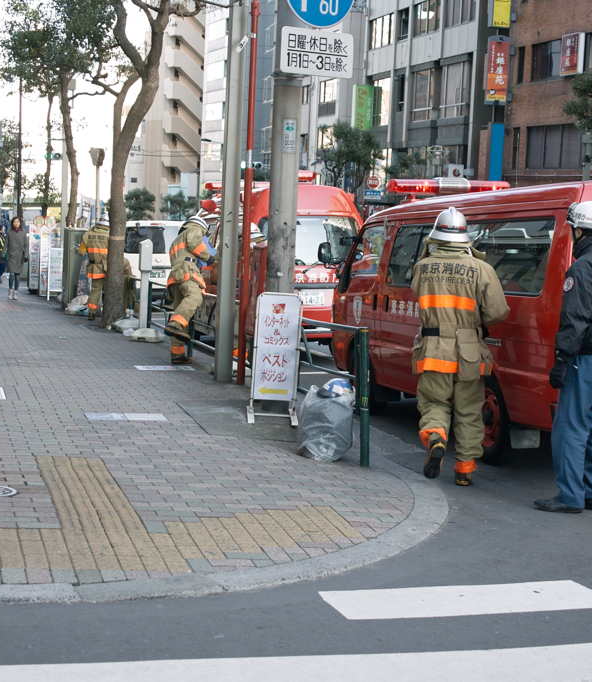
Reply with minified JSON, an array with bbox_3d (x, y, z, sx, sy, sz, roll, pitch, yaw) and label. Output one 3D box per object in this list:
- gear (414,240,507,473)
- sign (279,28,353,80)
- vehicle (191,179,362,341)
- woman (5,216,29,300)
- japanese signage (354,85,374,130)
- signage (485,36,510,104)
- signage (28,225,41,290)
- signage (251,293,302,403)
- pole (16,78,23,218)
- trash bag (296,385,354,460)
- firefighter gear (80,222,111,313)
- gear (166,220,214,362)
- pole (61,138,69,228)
[{"bbox_3d":[1.043,0.076,7.312,0.600,1.430,0.480,2,6,-8],"label":"gear"},{"bbox_3d":[0.162,-2.277,9.200,0.620,0.365,0.040,-1,8,-27],"label":"sign"},{"bbox_3d":[-0.438,-1.026,16.379,1.700,2.260,4.700,1,5,-16],"label":"vehicle"},{"bbox_3d":[-5.658,-1.660,23.600,0.500,1.660,0.340,1,7,-16],"label":"woman"},{"bbox_3d":[3.091,-10.616,53.000,0.830,2.050,0.300,0,7,-20],"label":"japanese signage"},{"bbox_3d":[7.451,-9.977,43.000,0.800,2.500,0.230,0,7,-19],"label":"signage"},{"bbox_3d":[-5.933,-1.898,26.500,0.320,1.570,0.220,1,7,-10],"label":"signage"},{"bbox_3d":[-0.156,0.052,9.350,0.375,0.890,0.040,3,7,3],"label":"signage"},{"bbox_3d":[-10.663,-6.620,45.000,0.160,7.140,0.160,1,6,-16],"label":"pole"},{"bbox_3d":[0.186,0.529,7.673,0.370,0.510,0.360,1,6,-16],"label":"trash bag"},{"bbox_3d":[-3.388,-1.248,19.800,0.560,1.660,0.420,1,7,-15],"label":"firefighter gear"},{"bbox_3d":[-1.215,-0.576,13.300,0.500,1.640,0.500,-1,8,-30],"label":"gear"},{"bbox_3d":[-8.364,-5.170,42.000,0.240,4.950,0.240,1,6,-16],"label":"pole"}]

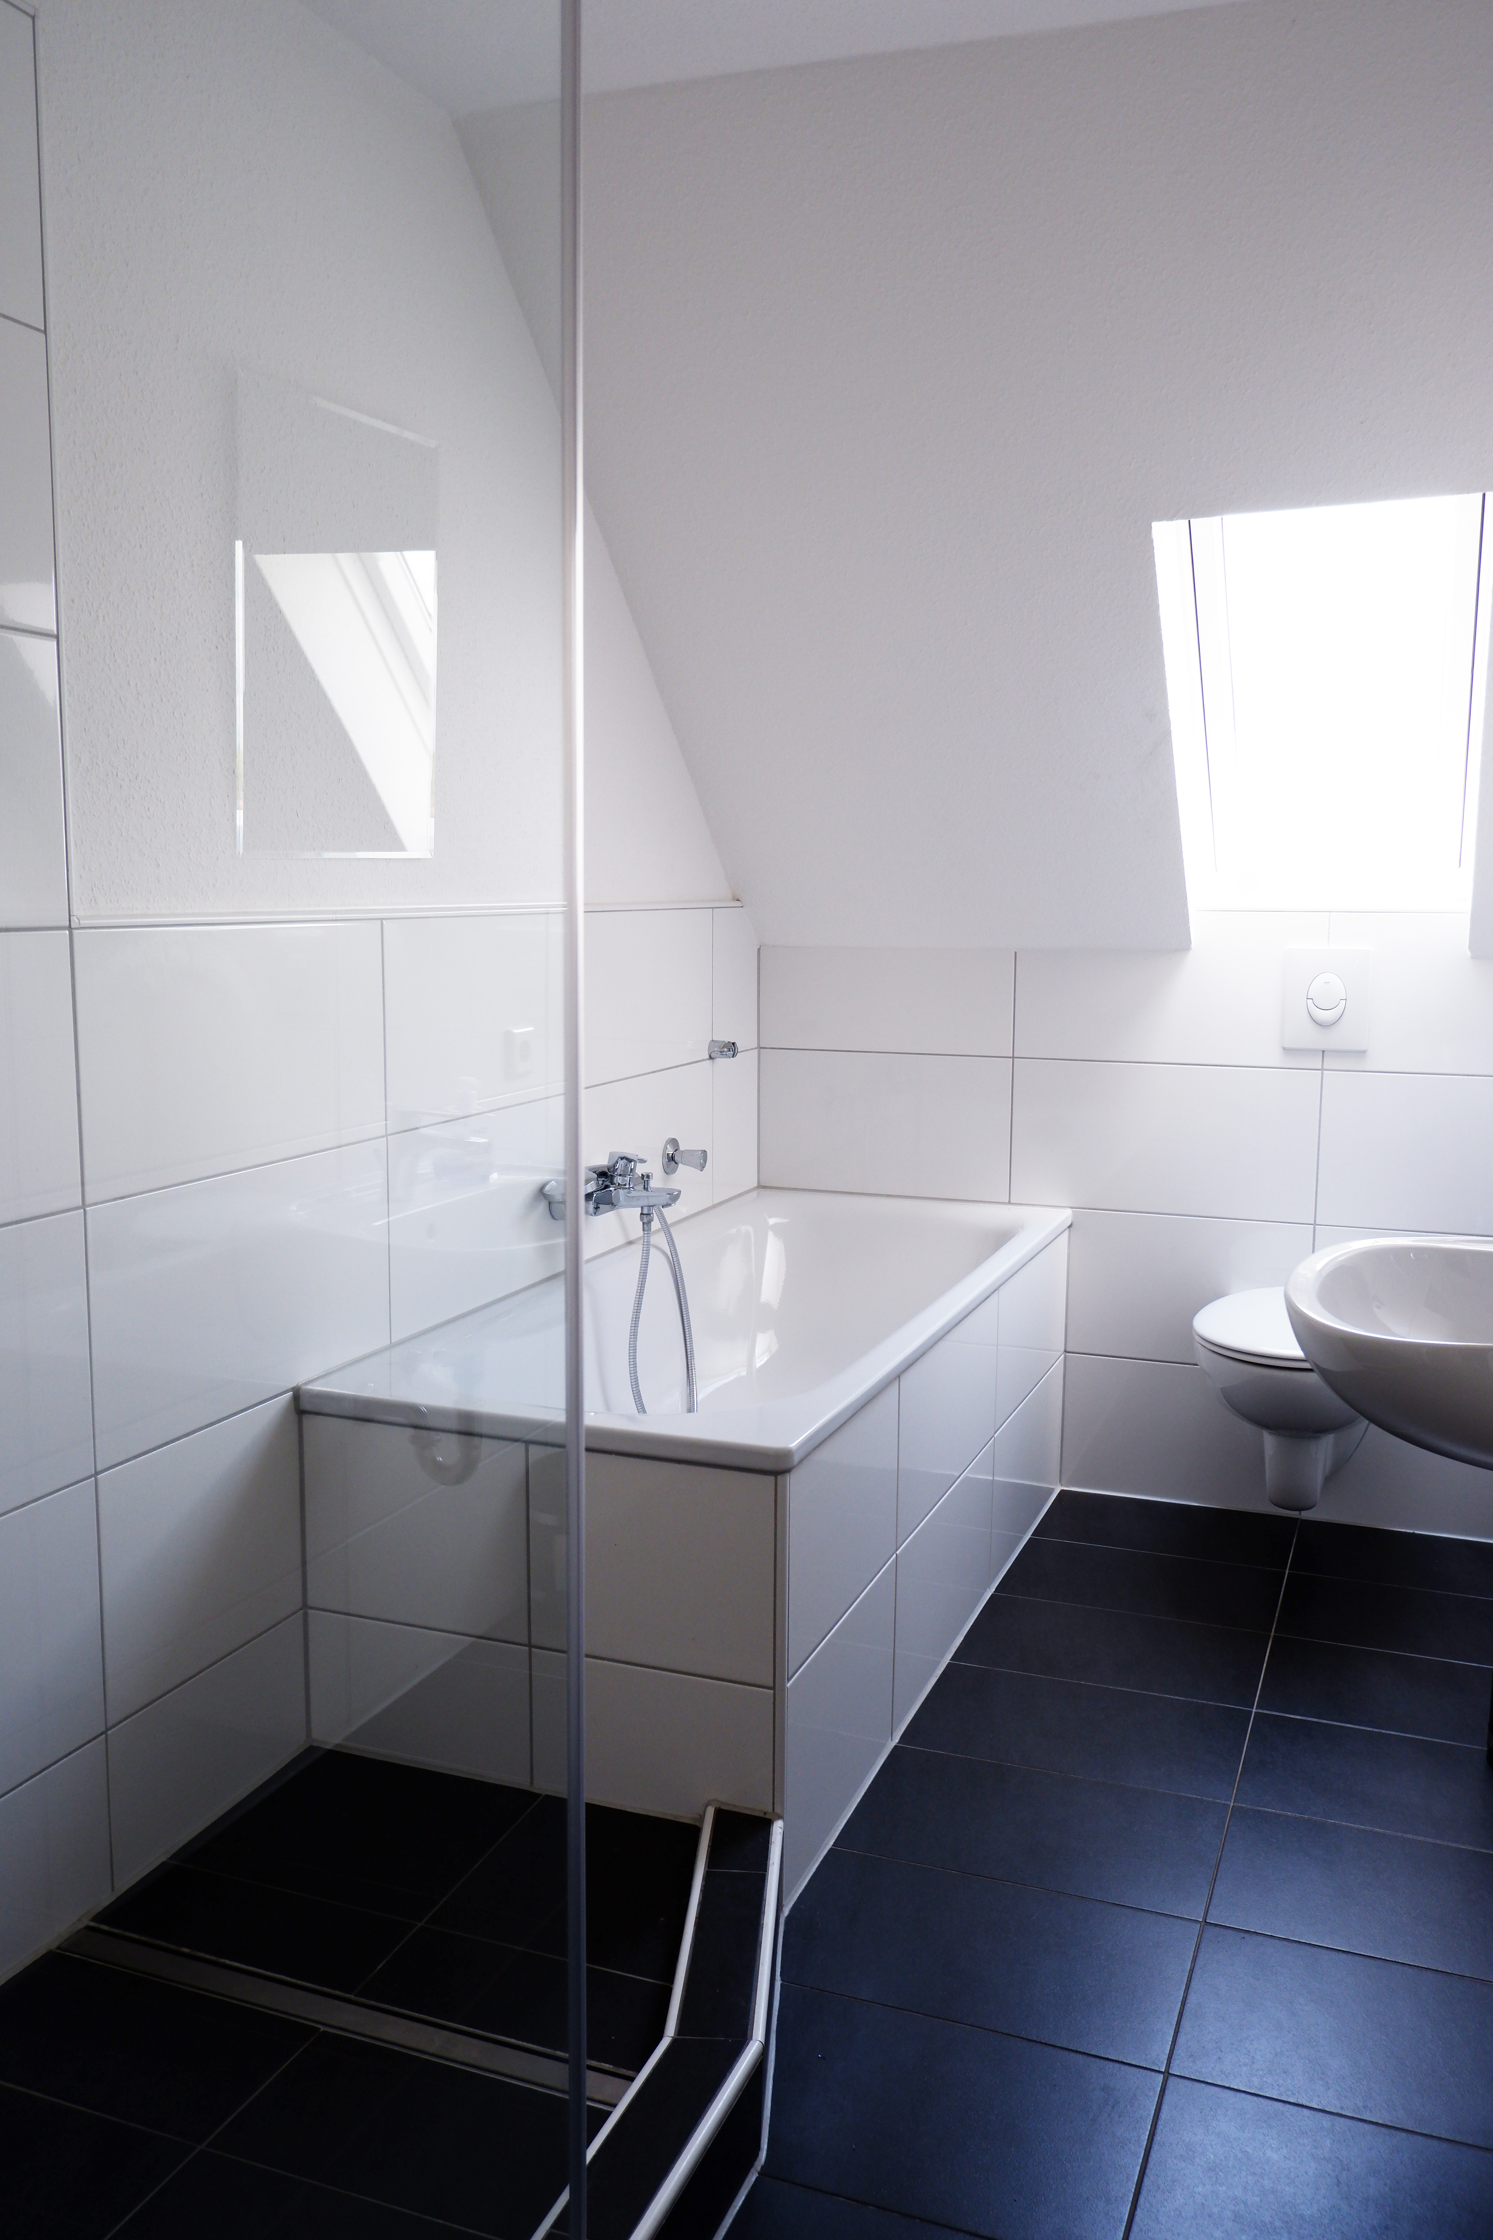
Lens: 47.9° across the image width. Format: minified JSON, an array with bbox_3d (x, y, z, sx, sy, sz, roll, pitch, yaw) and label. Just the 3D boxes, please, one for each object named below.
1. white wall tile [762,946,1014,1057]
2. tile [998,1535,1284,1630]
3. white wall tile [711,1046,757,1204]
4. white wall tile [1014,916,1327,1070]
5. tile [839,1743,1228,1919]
[{"bbox_3d":[0.296,-0.254,3.600,0.571,0.222,0.012,3,8,22],"label":"white wall tile"},{"bbox_3d":[0.720,0.851,3.074,0.496,0.010,0.284,3,8,22],"label":"tile"},{"bbox_3d":[-0.024,0.011,3.621,0.012,0.305,0.253,3,8,22],"label":"white wall tile"},{"bbox_3d":[0.841,-0.266,3.377,0.607,0.303,0.010,3,8,22],"label":"white wall tile"},{"bbox_3d":[0.386,0.959,2.274,0.492,0.010,0.291,3,8,22],"label":"tile"}]

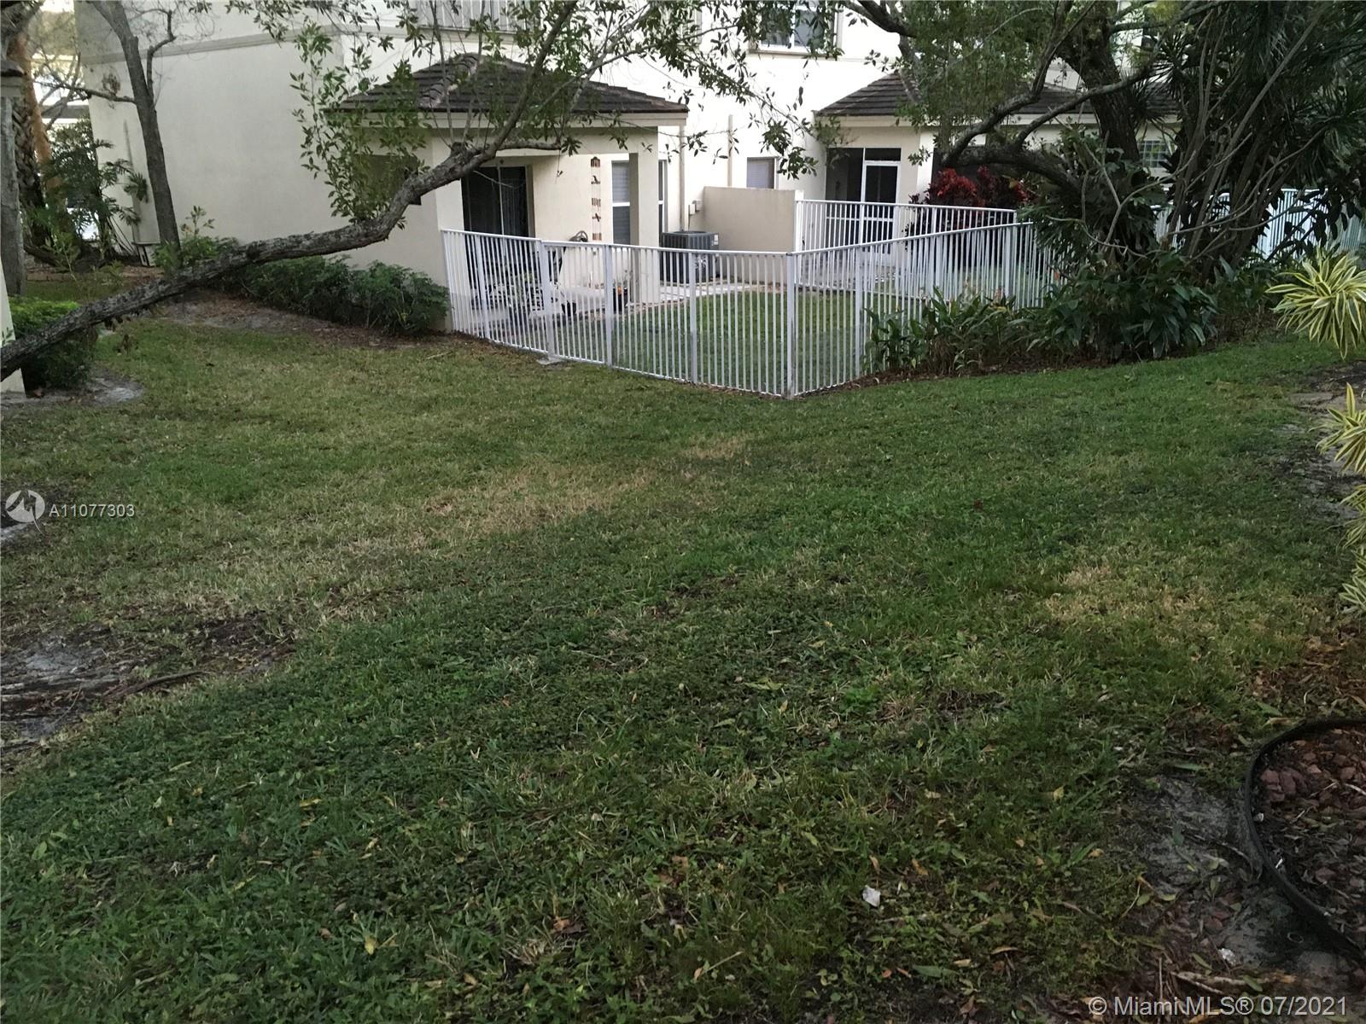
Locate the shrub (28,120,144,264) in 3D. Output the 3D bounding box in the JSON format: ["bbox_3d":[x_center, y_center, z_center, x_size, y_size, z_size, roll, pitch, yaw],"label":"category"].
[{"bbox_3d":[-12.672,-6.824,24.476,2.150,2.800,2.000,-10,21,-25],"label":"shrub"}]

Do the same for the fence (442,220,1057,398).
[{"bbox_3d":[0.798,-3.094,15.424,5.150,1.540,6.300,-18,25,-41],"label":"fence"}]

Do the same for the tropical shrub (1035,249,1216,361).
[{"bbox_3d":[5.439,-2.598,14.019,1.950,1.140,1.600,7,20,20],"label":"tropical shrub"}]

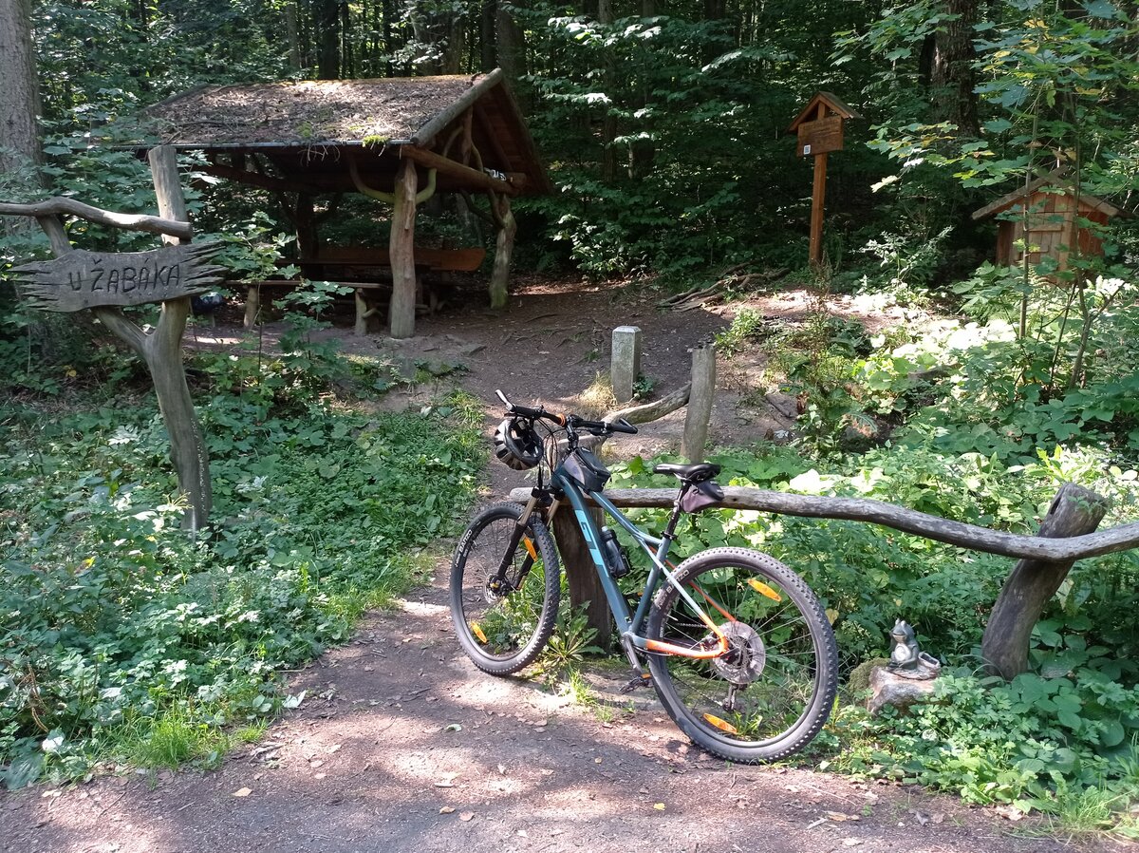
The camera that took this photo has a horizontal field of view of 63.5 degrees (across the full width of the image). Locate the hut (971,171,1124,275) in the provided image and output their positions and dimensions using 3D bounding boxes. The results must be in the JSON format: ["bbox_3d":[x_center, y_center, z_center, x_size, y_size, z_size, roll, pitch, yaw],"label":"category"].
[{"bbox_3d":[5.269,-2.096,9.978,1.360,1.250,1.200,8,11,36],"label":"hut"}]

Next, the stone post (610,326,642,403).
[{"bbox_3d":[0.431,-0.485,7.080,0.180,0.600,0.180,4,9,17],"label":"stone post"}]

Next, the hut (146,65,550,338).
[{"bbox_3d":[-2.847,-2.827,11.569,4.050,3.100,4.400,4,9,15],"label":"hut"}]

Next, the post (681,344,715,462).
[{"bbox_3d":[0.802,-0.129,5.740,0.150,0.790,0.150,5,9,5],"label":"post"}]

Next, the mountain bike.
[{"bbox_3d":[0.167,0.523,3.576,1.900,1.160,0.740,6,0,42],"label":"mountain bike"}]

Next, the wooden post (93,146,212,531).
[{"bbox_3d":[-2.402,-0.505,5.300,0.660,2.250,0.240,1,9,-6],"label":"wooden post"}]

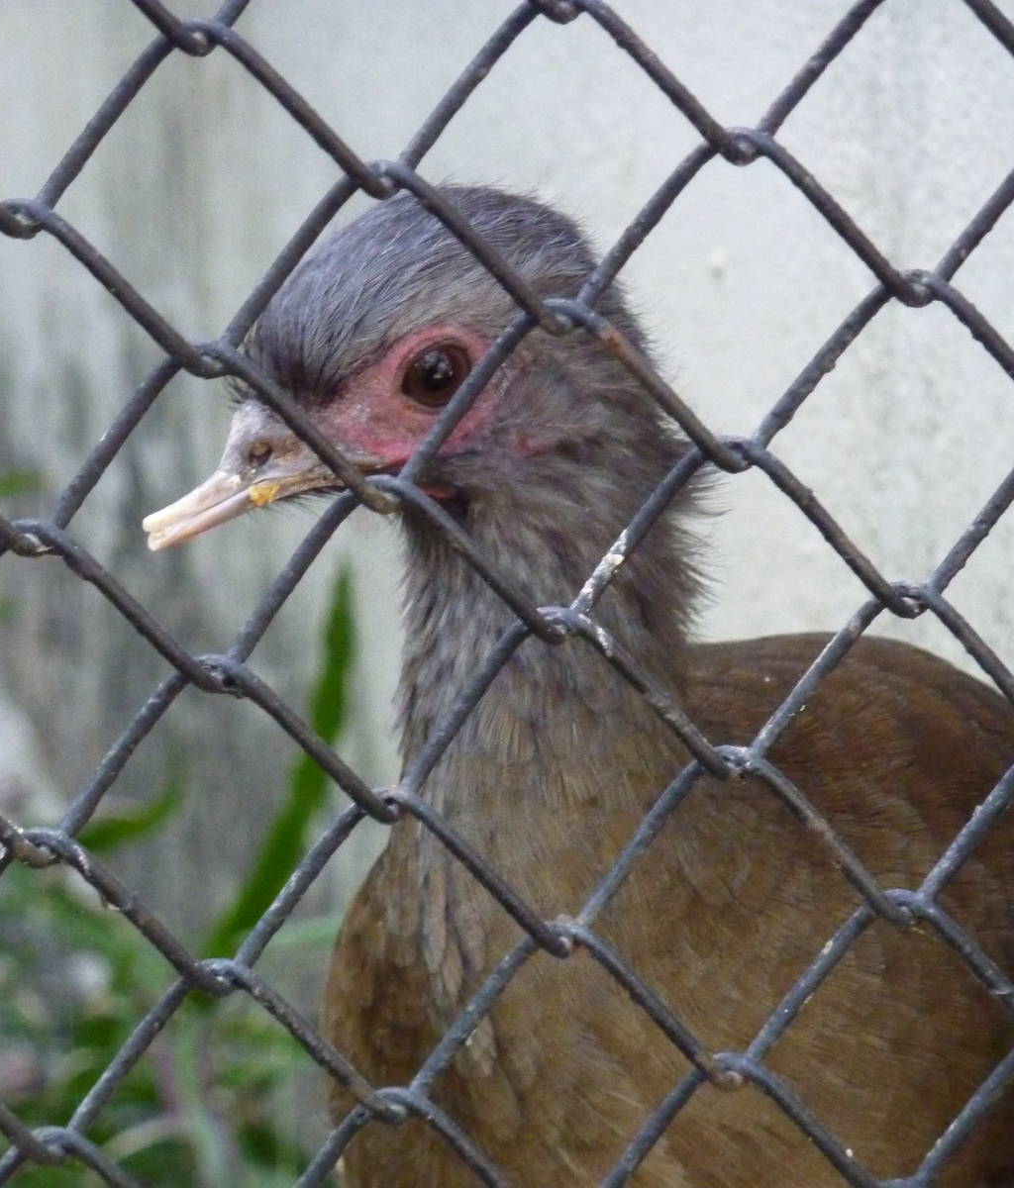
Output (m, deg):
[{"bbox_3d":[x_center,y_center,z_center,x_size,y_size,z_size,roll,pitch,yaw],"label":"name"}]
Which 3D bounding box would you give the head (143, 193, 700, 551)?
[{"bbox_3d":[-0.020,-0.033,1.194,0.083,0.047,0.041,-19,21,-35],"label":"head"}]

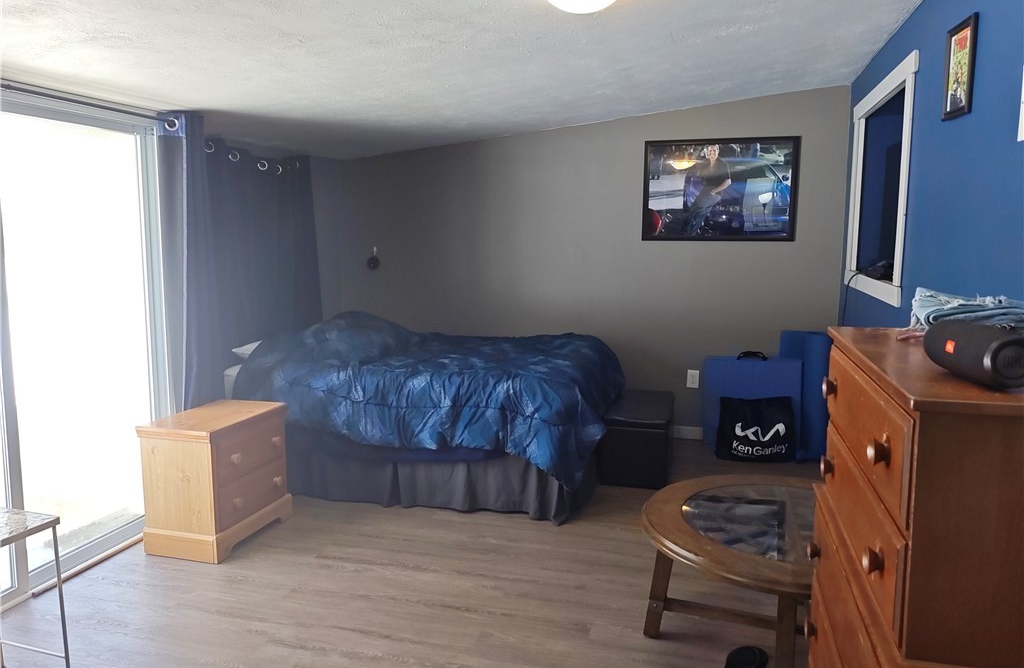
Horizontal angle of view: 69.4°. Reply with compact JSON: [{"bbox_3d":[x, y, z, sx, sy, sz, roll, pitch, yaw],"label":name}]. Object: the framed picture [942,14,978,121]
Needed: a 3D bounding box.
[{"bbox_3d":[1.504,-0.894,2.488,0.020,0.312,0.253,2,7,15],"label":"framed picture"}]

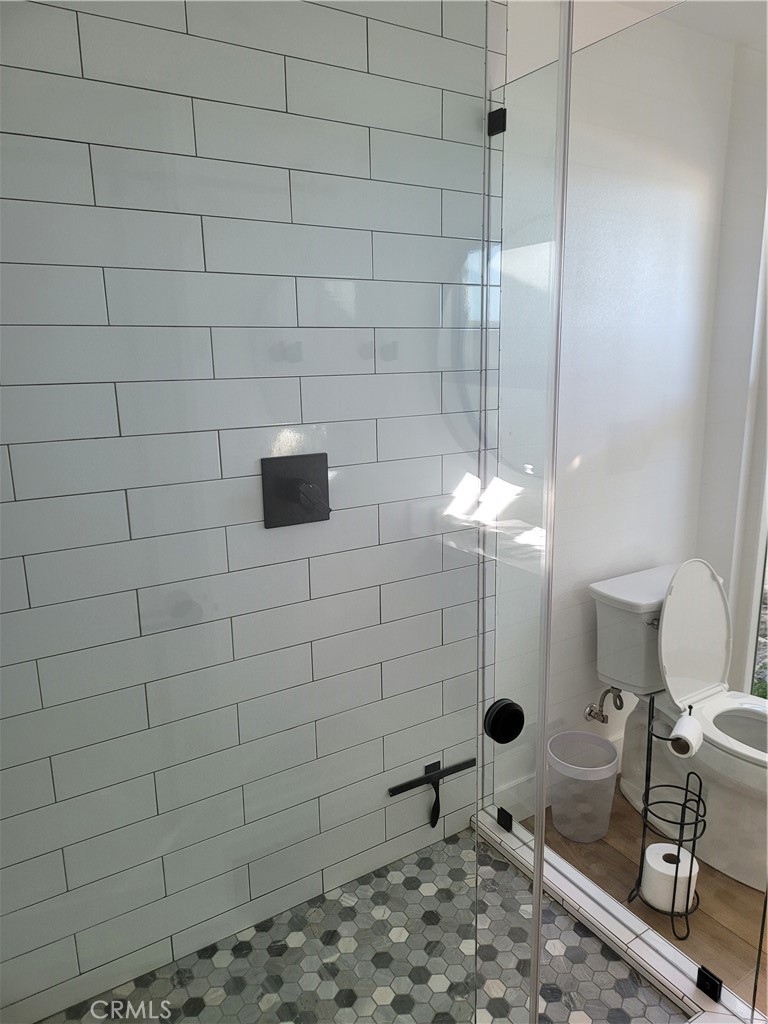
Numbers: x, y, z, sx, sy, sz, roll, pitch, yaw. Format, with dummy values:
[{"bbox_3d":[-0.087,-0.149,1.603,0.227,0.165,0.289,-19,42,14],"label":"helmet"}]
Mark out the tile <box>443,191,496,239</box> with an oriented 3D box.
[{"bbox_3d":[0.210,-0.715,1.860,0.177,0.102,0.009,-9,15,-32],"label":"tile"}]

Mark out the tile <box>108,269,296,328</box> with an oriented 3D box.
[{"bbox_3d":[-0.355,-0.427,1.544,0.392,0.102,0.009,-9,15,-32],"label":"tile"}]

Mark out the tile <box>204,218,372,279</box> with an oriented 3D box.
[{"bbox_3d":[-0.193,-0.552,1.622,0.390,0.101,0.010,-9,15,-32],"label":"tile"}]

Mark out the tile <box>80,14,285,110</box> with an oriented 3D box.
[{"bbox_3d":[-0.364,-0.837,1.447,0.392,0.102,0.009,-9,15,-32],"label":"tile"}]

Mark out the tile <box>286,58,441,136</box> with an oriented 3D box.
[{"bbox_3d":[-0.033,-0.884,1.660,0.392,0.102,0.009,-9,15,-32],"label":"tile"}]

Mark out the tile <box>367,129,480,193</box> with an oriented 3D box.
[{"bbox_3d":[0.120,-0.806,1.777,0.361,0.101,0.010,-9,15,-32],"label":"tile"}]

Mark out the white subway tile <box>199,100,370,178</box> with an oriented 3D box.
[{"bbox_3d":[-0.202,-0.771,1.603,0.402,0.103,0.010,-9,15,-32],"label":"white subway tile"}]

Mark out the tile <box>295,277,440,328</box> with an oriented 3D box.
[{"bbox_3d":[-0.025,-0.473,1.749,0.390,0.101,0.010,-9,15,-32],"label":"tile"}]

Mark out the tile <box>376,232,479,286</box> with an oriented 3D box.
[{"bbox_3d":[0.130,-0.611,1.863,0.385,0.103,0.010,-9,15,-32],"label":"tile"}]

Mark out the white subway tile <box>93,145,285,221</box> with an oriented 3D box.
[{"bbox_3d":[-0.367,-0.641,1.520,0.402,0.103,0.010,-9,15,-32],"label":"white subway tile"}]

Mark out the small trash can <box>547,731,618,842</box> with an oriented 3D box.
[{"bbox_3d":[0.603,0.844,2.352,0.211,0.263,0.211,-1,13,0],"label":"small trash can"}]

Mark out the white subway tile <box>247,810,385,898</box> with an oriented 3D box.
[{"bbox_3d":[-0.161,0.861,1.955,0.392,0.102,0.009,-9,15,-32],"label":"white subway tile"}]

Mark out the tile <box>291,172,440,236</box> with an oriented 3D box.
[{"bbox_3d":[-0.031,-0.691,1.737,0.402,0.103,0.010,-9,15,-32],"label":"tile"}]

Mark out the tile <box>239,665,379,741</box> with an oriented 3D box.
[{"bbox_3d":[-0.169,0.460,1.861,0.392,0.102,0.009,-9,15,-32],"label":"tile"}]

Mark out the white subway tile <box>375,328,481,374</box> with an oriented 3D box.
[{"bbox_3d":[0.129,-0.394,1.868,0.361,0.101,0.010,-9,15,-32],"label":"white subway tile"}]

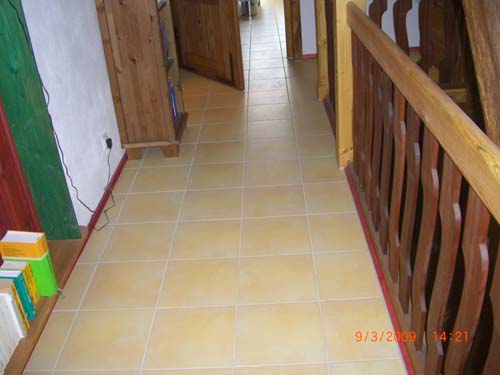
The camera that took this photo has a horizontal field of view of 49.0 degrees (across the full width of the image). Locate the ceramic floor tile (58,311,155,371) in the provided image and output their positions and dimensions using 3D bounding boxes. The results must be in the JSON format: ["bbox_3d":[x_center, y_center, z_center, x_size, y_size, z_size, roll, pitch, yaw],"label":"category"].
[{"bbox_3d":[-0.555,0.593,2.145,0.331,0.010,0.331,-3,29,3],"label":"ceramic floor tile"}]

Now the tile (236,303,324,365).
[{"bbox_3d":[0.114,0.559,2.112,0.329,0.010,0.329,-3,29,3],"label":"tile"}]

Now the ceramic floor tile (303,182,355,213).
[{"bbox_3d":[0.404,0.060,2.854,0.237,0.010,0.315,-3,29,2],"label":"ceramic floor tile"}]

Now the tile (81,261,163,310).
[{"bbox_3d":[-0.548,0.433,2.437,0.329,0.010,0.329,-3,29,3],"label":"tile"}]

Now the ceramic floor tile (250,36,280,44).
[{"bbox_3d":[0.167,-1.568,5.804,0.306,0.010,0.306,-3,28,3],"label":"ceramic floor tile"}]

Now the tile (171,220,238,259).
[{"bbox_3d":[-0.209,0.256,2.716,0.329,0.010,0.329,-3,29,3],"label":"tile"}]

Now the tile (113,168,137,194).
[{"bbox_3d":[-0.746,-0.037,3.329,0.088,0.010,0.329,-3,29,3],"label":"tile"}]

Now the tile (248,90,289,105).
[{"bbox_3d":[0.143,-0.692,4.271,0.315,0.010,0.315,-3,29,2],"label":"tile"}]

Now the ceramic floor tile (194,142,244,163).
[{"bbox_3d":[-0.184,-0.210,3.351,0.306,0.010,0.306,-3,28,3],"label":"ceramic floor tile"}]

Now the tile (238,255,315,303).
[{"bbox_3d":[0.110,0.370,2.242,0.306,0.010,0.306,-3,28,3],"label":"tile"}]

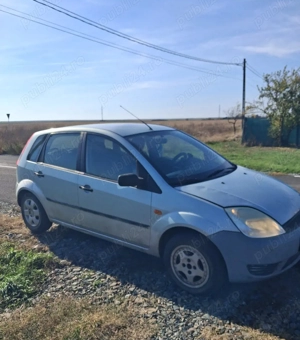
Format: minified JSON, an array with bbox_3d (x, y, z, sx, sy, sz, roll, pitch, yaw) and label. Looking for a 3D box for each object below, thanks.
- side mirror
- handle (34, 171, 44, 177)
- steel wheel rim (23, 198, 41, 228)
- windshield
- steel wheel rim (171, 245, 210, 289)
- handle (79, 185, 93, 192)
[{"bbox_3d":[-0.196,0.094,2.891,0.110,0.128,0.200,7,13,38],"label":"side mirror"},{"bbox_3d":[-1.385,0.051,3.912,0.195,0.063,0.052,7,13,38],"label":"handle"},{"bbox_3d":[-1.575,0.572,4.258,0.385,0.385,0.130,7,13,38],"label":"steel wheel rim"},{"bbox_3d":[0.381,-0.197,3.493,0.940,0.115,1.370,40,31,26],"label":"windshield"},{"bbox_3d":[0.370,0.821,2.729,0.387,0.387,0.130,7,13,38],"label":"steel wheel rim"},{"bbox_3d":[-0.690,0.202,3.364,0.195,0.063,0.052,7,13,38],"label":"handle"}]

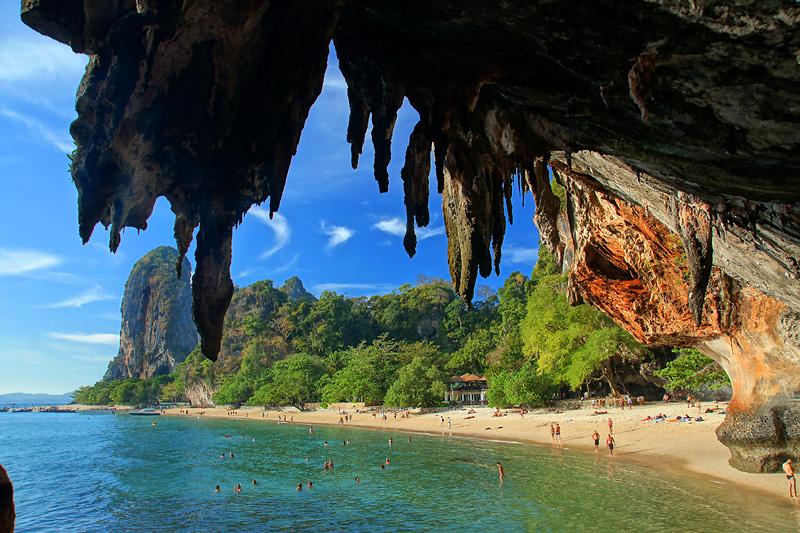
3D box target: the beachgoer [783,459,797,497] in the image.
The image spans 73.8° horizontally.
[{"bbox_3d":[18.666,10.120,25.500,0.420,1.680,0.480,0,-14,2],"label":"beachgoer"}]

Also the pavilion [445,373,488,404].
[{"bbox_3d":[14.282,26.255,114.000,7.900,6.700,6.000,-7,-16,26],"label":"pavilion"}]

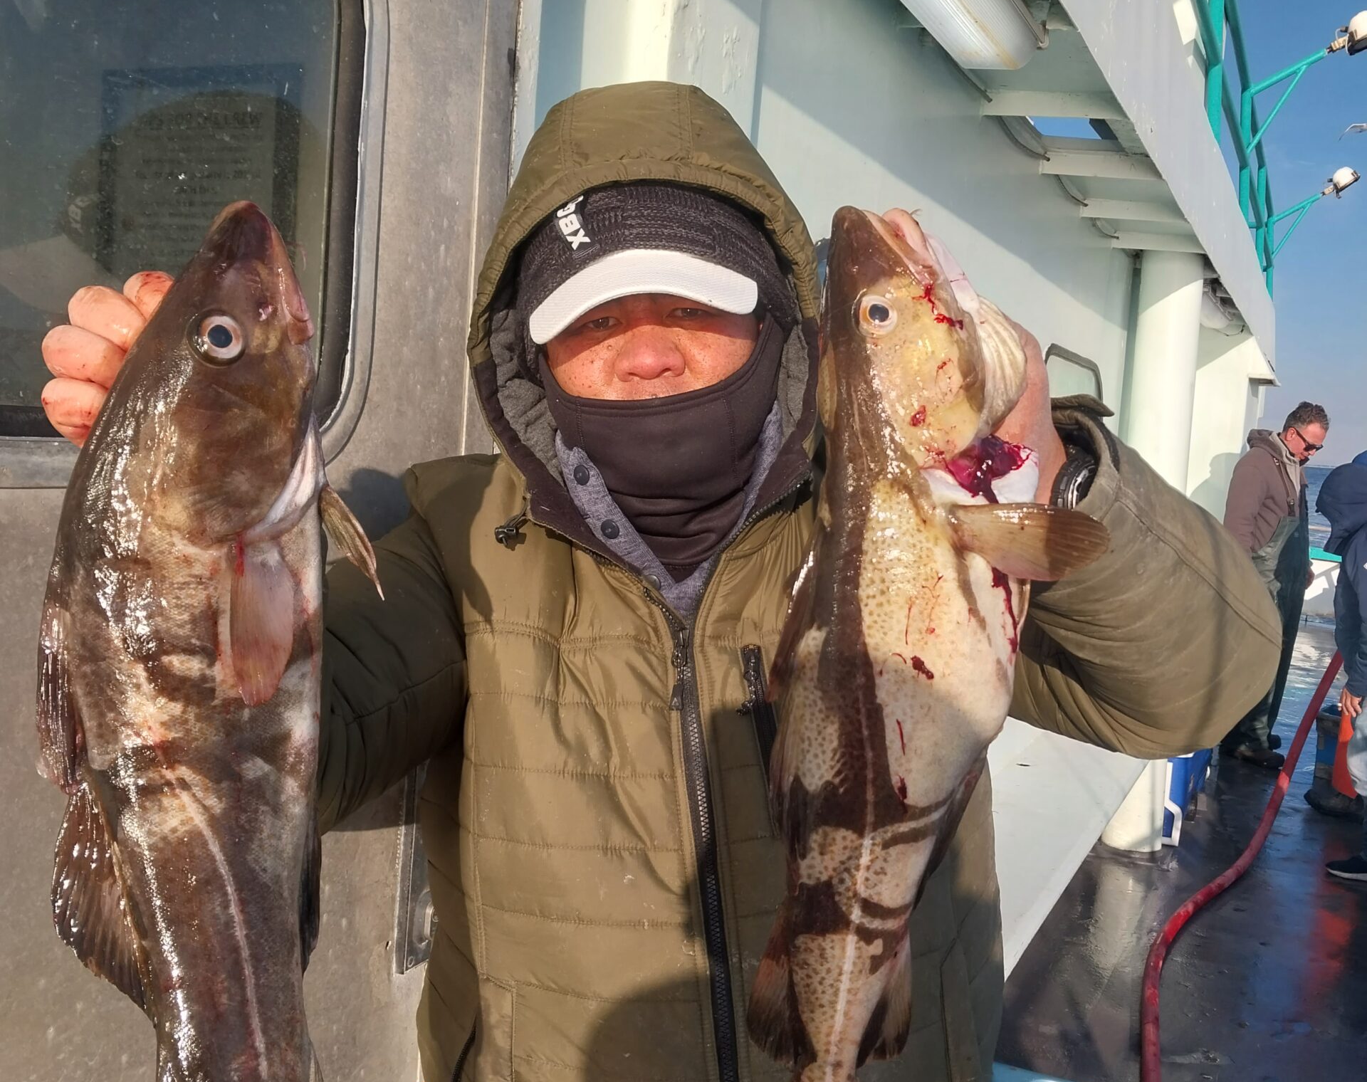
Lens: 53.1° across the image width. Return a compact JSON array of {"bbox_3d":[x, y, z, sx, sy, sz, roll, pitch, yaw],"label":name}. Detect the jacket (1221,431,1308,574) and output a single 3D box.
[{"bbox_3d":[2.854,-0.192,6.700,0.360,0.740,0.520,7,6,33],"label":"jacket"}]

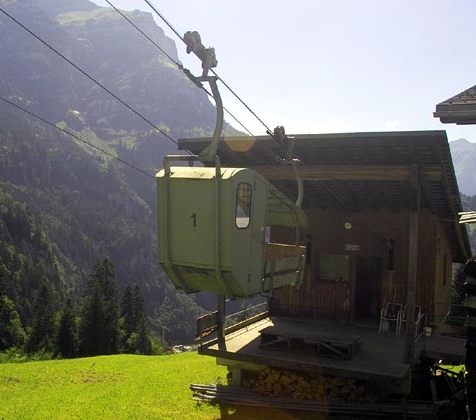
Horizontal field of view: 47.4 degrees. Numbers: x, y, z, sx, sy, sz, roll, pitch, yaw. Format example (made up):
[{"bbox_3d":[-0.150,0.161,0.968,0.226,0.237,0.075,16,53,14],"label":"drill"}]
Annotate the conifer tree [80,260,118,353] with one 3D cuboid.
[{"bbox_3d":[-15.829,11.143,62.000,4.571,11.200,4.571,1,3,0],"label":"conifer tree"}]

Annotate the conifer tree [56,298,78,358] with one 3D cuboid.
[{"bbox_3d":[-18.335,12.669,58.000,2.352,6.415,2.352,1,3,0],"label":"conifer tree"}]

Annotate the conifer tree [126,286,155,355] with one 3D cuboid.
[{"bbox_3d":[-11.143,12.514,62.000,3.429,8.000,3.429,1,3,0],"label":"conifer tree"}]

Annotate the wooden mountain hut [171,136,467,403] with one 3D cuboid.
[{"bbox_3d":[3.342,1.064,16.654,6.500,5.900,8.900,2,3,26],"label":"wooden mountain hut"}]

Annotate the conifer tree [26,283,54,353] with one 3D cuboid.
[{"bbox_3d":[-23.418,12.682,64.000,3.303,8.258,3.303,1,3,0],"label":"conifer tree"}]

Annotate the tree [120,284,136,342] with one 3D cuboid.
[{"bbox_3d":[-13.443,12.592,66.000,2.530,7.056,2.530,1,3,0],"label":"tree"}]

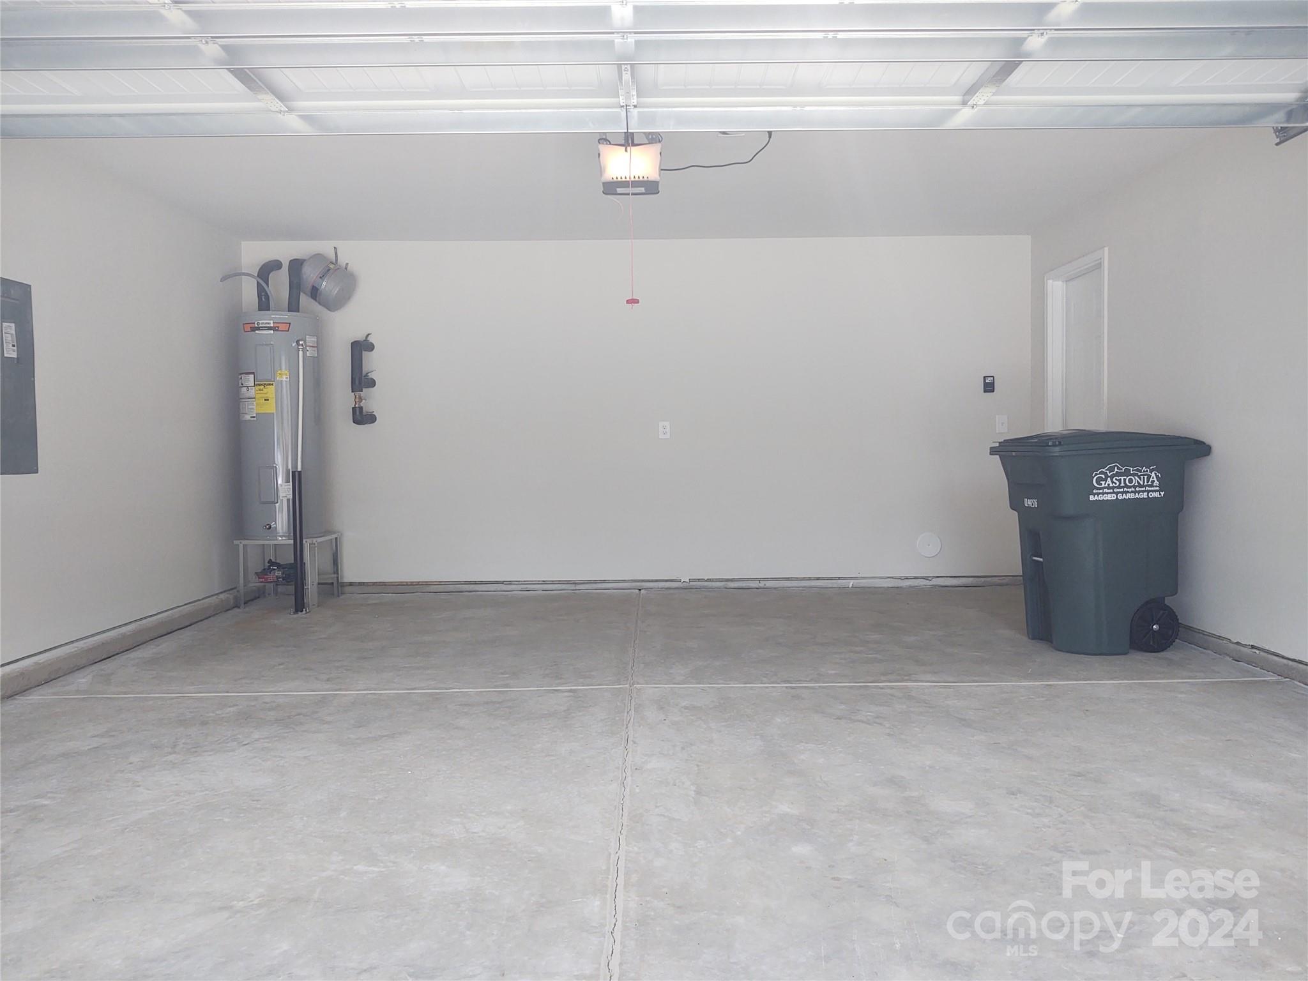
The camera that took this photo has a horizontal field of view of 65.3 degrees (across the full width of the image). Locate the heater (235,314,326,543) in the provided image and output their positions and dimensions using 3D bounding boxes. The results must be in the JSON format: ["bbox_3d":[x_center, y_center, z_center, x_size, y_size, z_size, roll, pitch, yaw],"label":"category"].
[{"bbox_3d":[-2.561,-0.436,7.010,0.530,1.504,0.530,-1,2,-1],"label":"heater"}]

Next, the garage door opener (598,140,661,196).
[{"bbox_3d":[-0.104,-1.418,4.550,0.270,0.170,0.300,-1,2,-1],"label":"garage door opener"}]

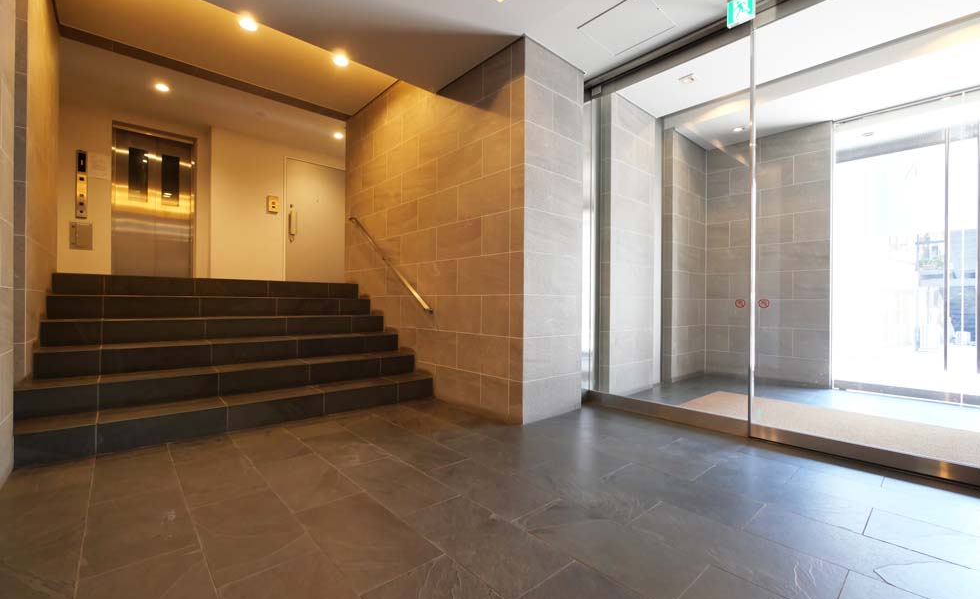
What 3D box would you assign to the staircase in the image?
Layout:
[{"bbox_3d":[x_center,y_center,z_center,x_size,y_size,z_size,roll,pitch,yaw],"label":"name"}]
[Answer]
[{"bbox_3d":[-1.967,0.345,3.373,2.500,1.062,1.500,1,-1,-43],"label":"staircase"}]

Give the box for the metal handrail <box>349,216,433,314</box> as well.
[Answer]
[{"bbox_3d":[-1.106,-0.434,4.177,0.090,0.060,2.010,1,32,-43],"label":"metal handrail"}]

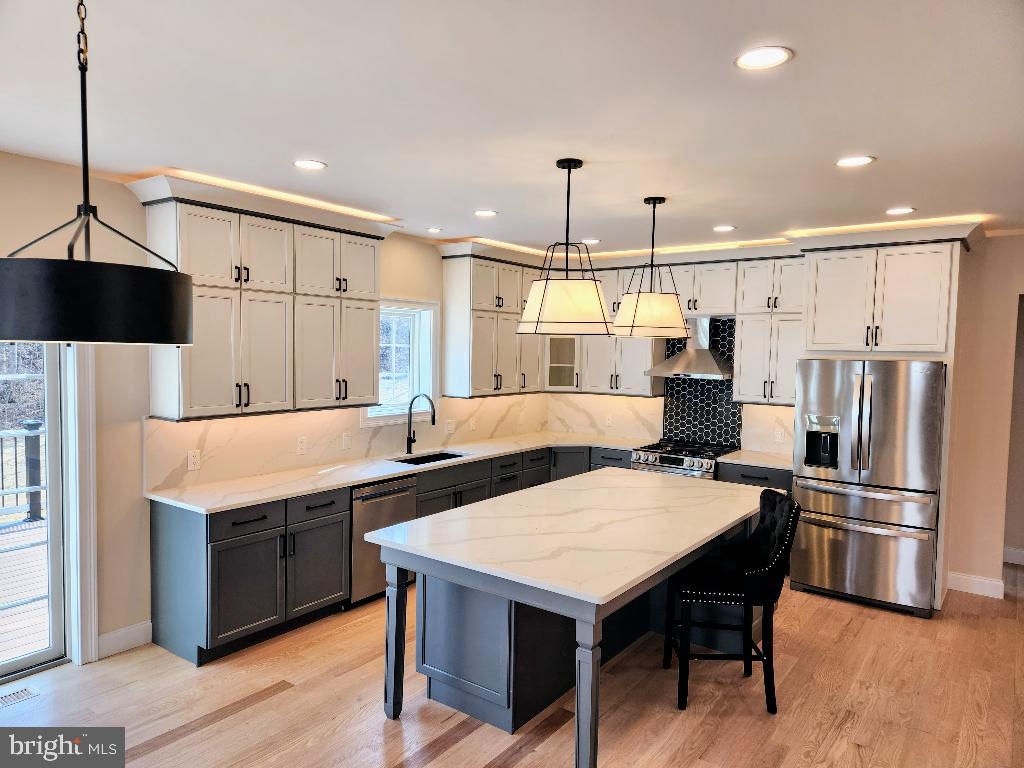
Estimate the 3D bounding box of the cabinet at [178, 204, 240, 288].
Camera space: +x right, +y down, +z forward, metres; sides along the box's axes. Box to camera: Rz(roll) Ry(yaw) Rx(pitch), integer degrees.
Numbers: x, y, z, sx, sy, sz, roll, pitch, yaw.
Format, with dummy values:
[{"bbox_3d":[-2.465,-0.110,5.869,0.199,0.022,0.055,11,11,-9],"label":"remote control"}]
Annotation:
[{"bbox_3d":[-1.897,-0.806,4.083,0.333,0.453,0.385,3,4,36],"label":"cabinet"}]

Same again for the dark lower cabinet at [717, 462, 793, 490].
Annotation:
[{"bbox_3d":[2.144,1.091,5.766,0.600,0.880,0.630,3,4,35],"label":"dark lower cabinet"}]

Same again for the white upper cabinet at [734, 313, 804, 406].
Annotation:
[{"bbox_3d":[2.253,-0.212,5.815,0.598,0.760,0.335,3,4,35],"label":"white upper cabinet"}]

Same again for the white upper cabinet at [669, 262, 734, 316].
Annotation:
[{"bbox_3d":[1.755,-0.861,6.318,0.777,0.453,0.333,3,4,36],"label":"white upper cabinet"}]

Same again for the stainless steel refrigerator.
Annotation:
[{"bbox_3d":[2.737,0.697,5.185,0.914,1.765,0.870,3,4,36],"label":"stainless steel refrigerator"}]

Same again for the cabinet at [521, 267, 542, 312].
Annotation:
[{"bbox_3d":[0.085,-0.905,6.720,0.323,0.450,0.385,3,4,36],"label":"cabinet"}]

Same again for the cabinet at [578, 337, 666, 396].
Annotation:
[{"bbox_3d":[1.093,-0.277,6.643,0.749,0.760,0.335,3,4,35],"label":"cabinet"}]

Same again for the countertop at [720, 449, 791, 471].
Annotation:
[{"bbox_3d":[2.190,0.655,5.862,0.617,0.032,0.649,3,4,36],"label":"countertop"}]

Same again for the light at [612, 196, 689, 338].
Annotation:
[{"bbox_3d":[0.874,-0.705,4.198,0.494,0.850,0.494,3,4,36],"label":"light"}]

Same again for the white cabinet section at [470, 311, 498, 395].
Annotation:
[{"bbox_3d":[-0.372,-0.274,6.142,0.323,0.765,0.383,3,4,36],"label":"white cabinet section"}]

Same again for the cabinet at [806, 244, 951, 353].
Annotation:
[{"bbox_3d":[2.876,-0.636,5.310,0.966,0.766,0.622,3,4,36],"label":"cabinet"}]

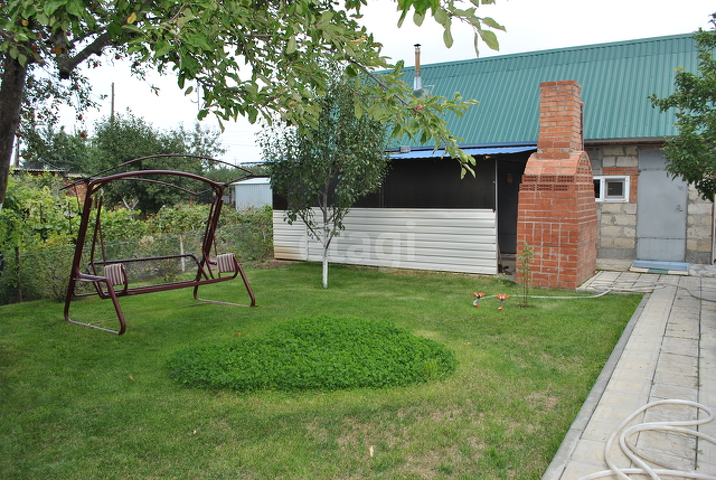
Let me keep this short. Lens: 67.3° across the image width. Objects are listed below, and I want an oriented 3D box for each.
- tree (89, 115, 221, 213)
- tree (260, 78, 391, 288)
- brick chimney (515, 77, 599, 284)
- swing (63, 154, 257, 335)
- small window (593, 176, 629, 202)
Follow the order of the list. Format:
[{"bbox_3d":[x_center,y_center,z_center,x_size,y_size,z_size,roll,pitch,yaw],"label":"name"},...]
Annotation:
[{"bbox_3d":[-5.770,-1.675,15.406,3.900,3.882,3.700,-3,6,-20],"label":"tree"},{"bbox_3d":[-0.523,-0.889,8.722,2.100,3.350,2.100,-1,4,0],"label":"tree"},{"bbox_3d":[3.245,-0.894,8.659,0.915,3.132,1.230,3,7,36],"label":"brick chimney"},{"bbox_3d":[-2.547,-0.047,6.916,1.240,2.020,1.960,3,7,35],"label":"swing"},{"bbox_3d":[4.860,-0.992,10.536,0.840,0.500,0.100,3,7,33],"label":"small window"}]

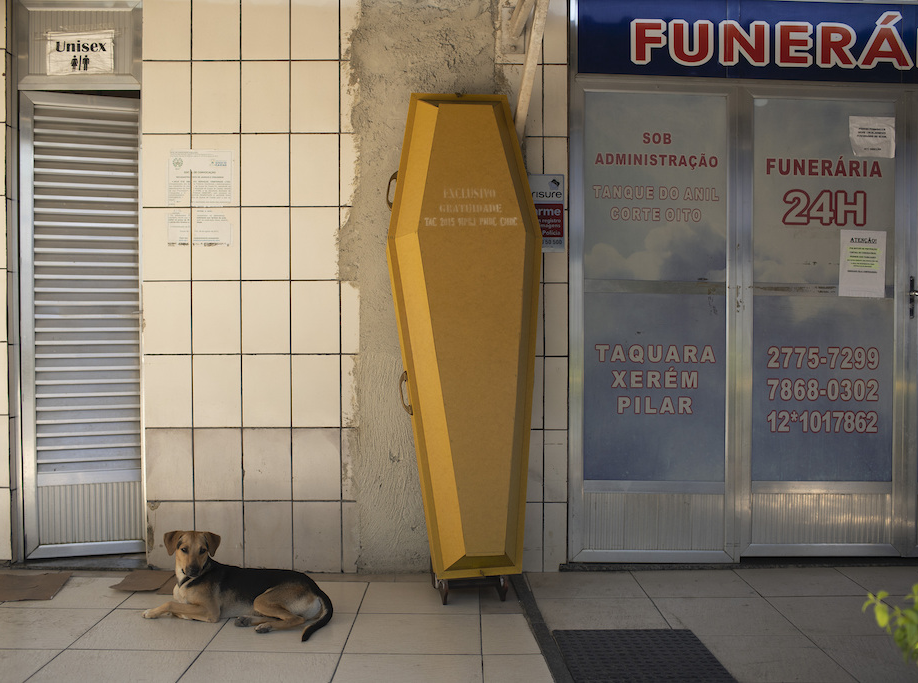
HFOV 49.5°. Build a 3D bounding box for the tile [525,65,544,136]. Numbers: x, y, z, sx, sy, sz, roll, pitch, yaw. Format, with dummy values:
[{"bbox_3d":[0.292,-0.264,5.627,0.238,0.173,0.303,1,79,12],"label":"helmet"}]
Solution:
[{"bbox_3d":[0.286,-1.036,4.298,0.153,0.308,0.010,0,1,-1],"label":"tile"}]

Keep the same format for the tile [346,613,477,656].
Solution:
[{"bbox_3d":[-0.147,1.011,3.434,0.450,0.010,0.450,0,1,1],"label":"tile"}]

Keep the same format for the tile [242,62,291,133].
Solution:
[{"bbox_3d":[-0.807,-1.021,4.163,0.203,0.303,0.010,0,1,-2],"label":"tile"}]

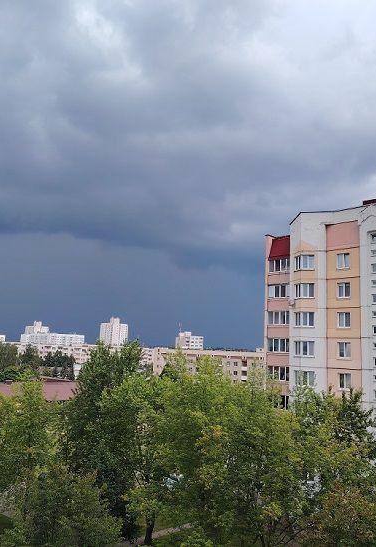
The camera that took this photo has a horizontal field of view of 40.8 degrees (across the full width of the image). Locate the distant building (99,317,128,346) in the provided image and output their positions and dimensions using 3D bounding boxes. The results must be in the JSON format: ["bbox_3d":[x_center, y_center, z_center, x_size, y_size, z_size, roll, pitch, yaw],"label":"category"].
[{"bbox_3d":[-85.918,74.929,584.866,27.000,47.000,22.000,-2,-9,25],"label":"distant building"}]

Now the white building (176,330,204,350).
[{"bbox_3d":[0.870,60.432,393.406,18.000,28.500,13.500,6,-9,-27],"label":"white building"}]

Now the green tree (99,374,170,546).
[{"bbox_3d":[-4.487,15.605,43.365,5.820,13.970,5.820,2,-8,0],"label":"green tree"}]

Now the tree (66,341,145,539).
[{"bbox_3d":[-7.399,14.455,45.557,7.190,16.670,7.190,2,-8,0],"label":"tree"}]

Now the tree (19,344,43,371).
[{"bbox_3d":[-62.550,36.001,201.583,9.580,15.260,9.580,2,-8,0],"label":"tree"}]

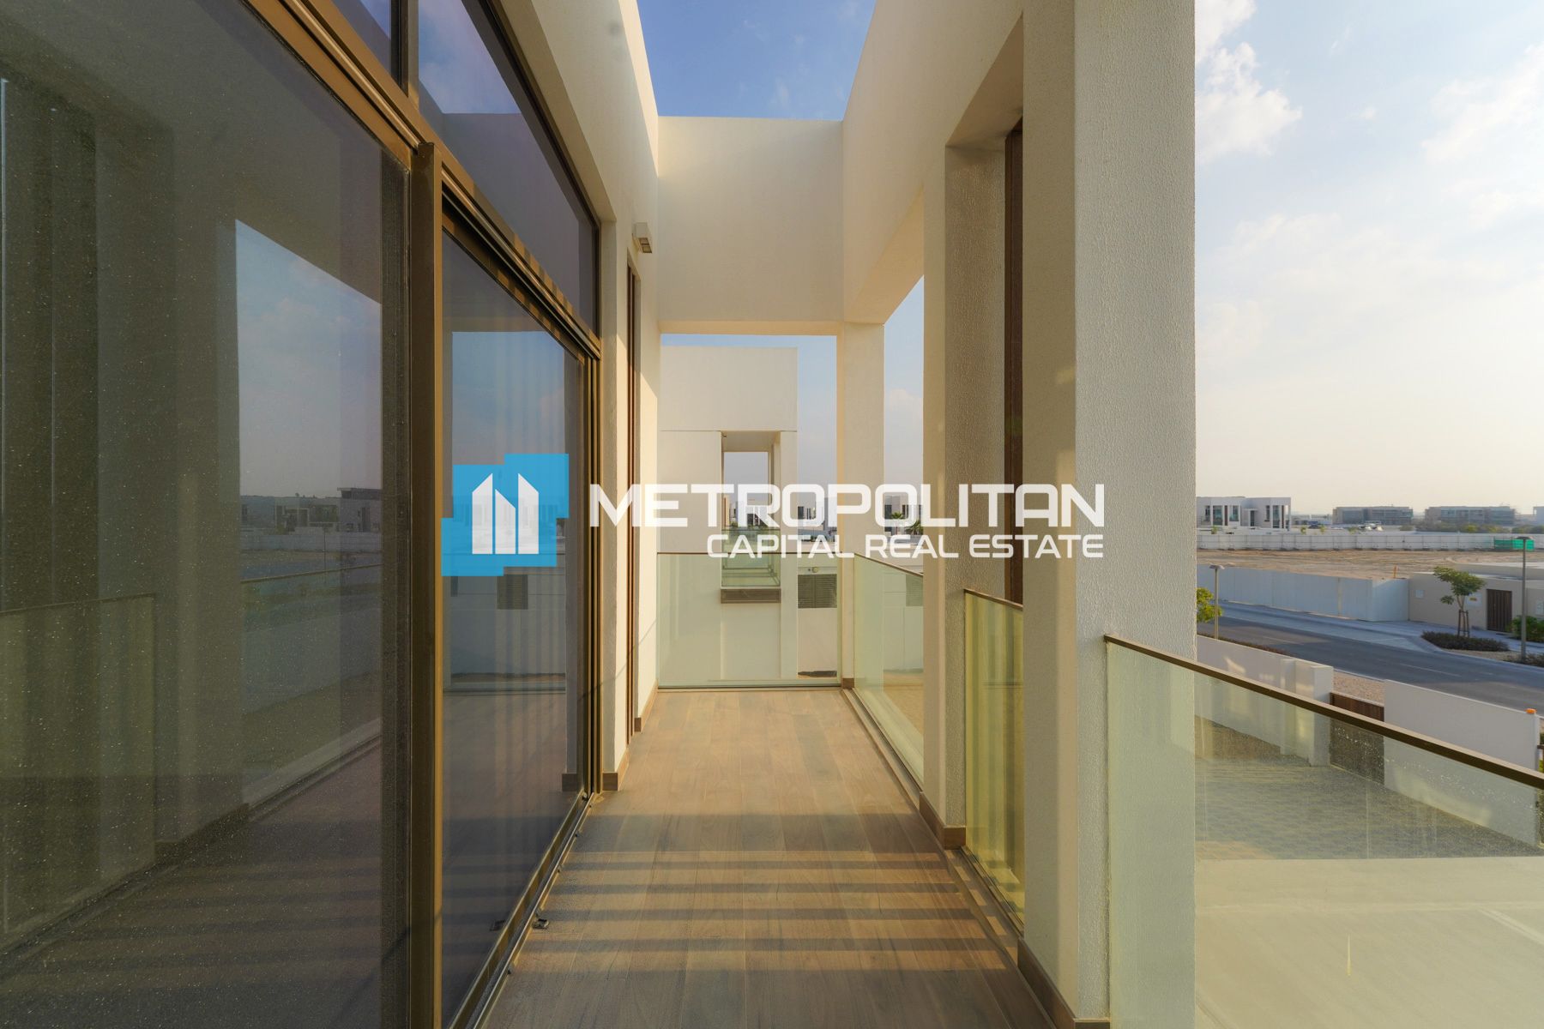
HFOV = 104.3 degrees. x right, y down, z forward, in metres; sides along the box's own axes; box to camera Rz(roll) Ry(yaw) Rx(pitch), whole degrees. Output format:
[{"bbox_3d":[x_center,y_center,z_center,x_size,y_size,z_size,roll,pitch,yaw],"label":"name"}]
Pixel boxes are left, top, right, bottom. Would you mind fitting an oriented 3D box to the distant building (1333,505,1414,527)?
[{"bbox_3d":[297.000,0.700,297.000,26.000,10.200,15.000,0,0,-3],"label":"distant building"}]

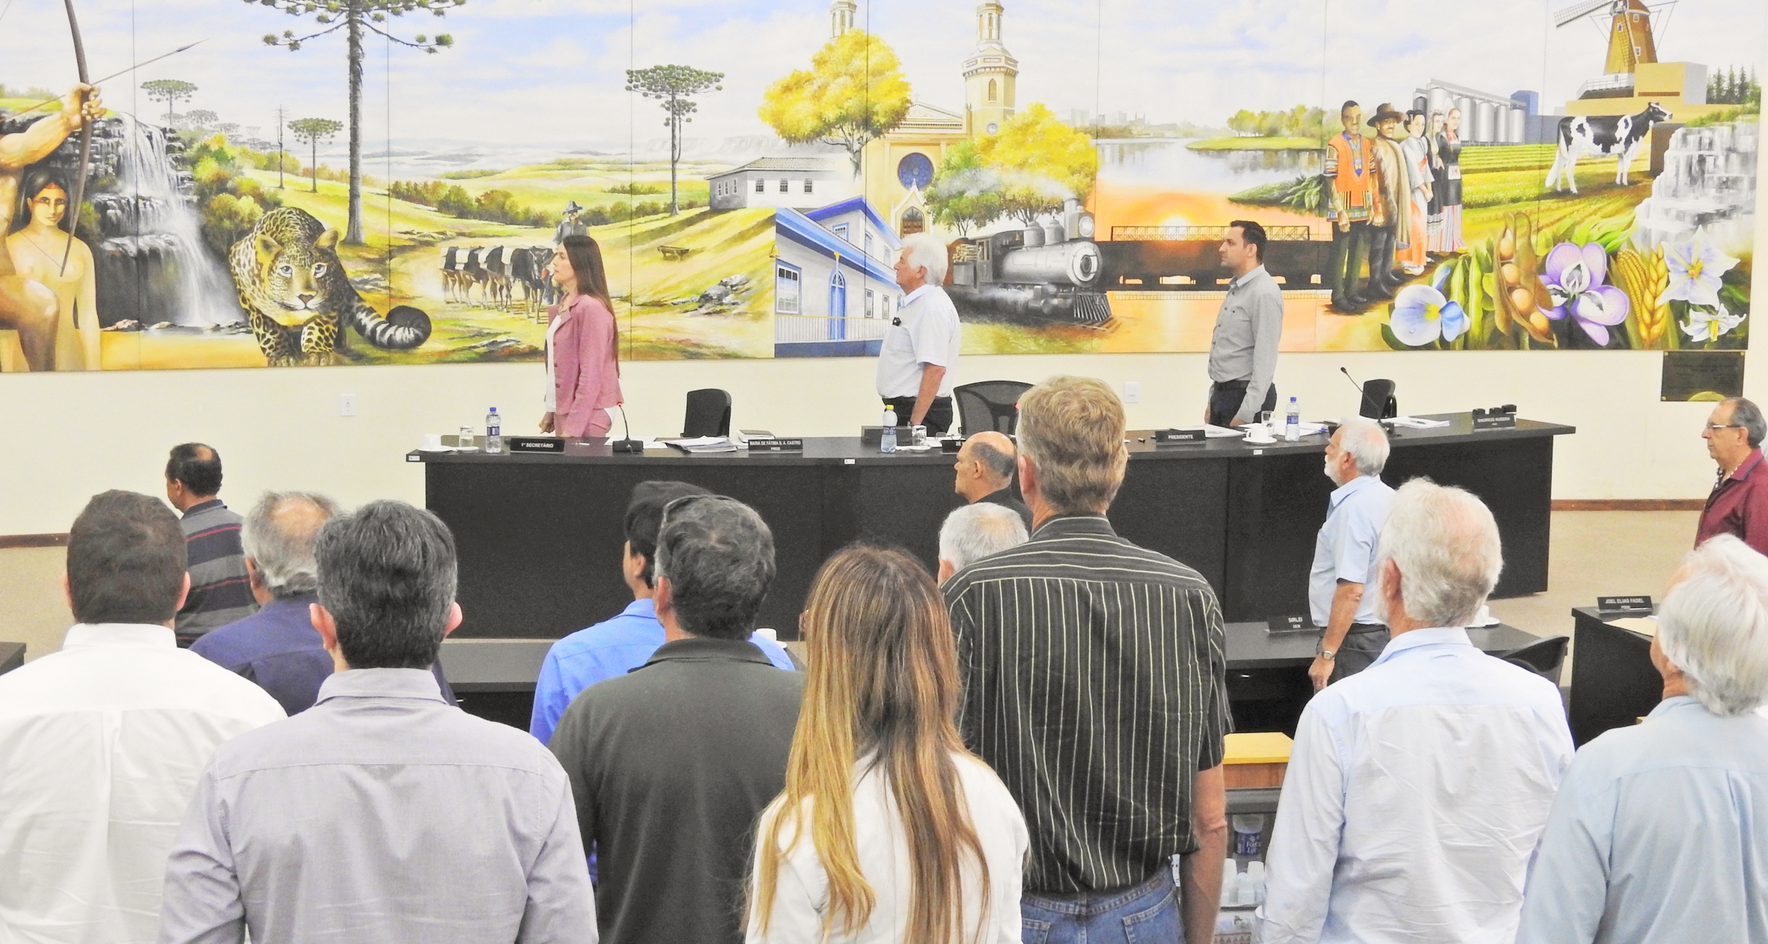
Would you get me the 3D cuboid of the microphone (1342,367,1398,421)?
[{"bbox_3d":[2.296,-0.346,15.656,0.150,0.280,0.260,-5,11,-33],"label":"microphone"}]

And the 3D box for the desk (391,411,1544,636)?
[{"bbox_3d":[0.585,0.242,15.254,5.500,0.800,0.900,-1,10,-14],"label":"desk"}]

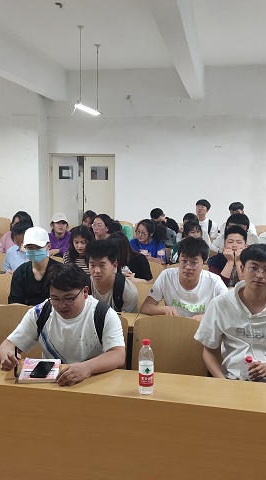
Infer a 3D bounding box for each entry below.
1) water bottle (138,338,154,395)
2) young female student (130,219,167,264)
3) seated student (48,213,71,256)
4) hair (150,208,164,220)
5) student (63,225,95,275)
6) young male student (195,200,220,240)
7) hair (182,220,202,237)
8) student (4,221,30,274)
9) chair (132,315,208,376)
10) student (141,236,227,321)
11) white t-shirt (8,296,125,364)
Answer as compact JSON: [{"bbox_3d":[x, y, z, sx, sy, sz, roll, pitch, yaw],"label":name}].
[{"bbox_3d":[0.057,0.520,1.743,0.065,0.230,0.065,2,9,12],"label":"water bottle"},{"bbox_3d":[0.150,0.392,4.544,0.470,1.220,0.620,4,10,23],"label":"young female student"},{"bbox_3d":[-0.819,0.332,4.772,0.460,1.250,0.620,1,9,4],"label":"seated student"},{"bbox_3d":[0.334,-0.355,6.042,0.210,0.170,0.180,-8,12,-43],"label":"hair"},{"bbox_3d":[-0.481,0.455,3.840,0.450,1.183,0.700,2,9,9],"label":"student"},{"bbox_3d":[0.985,0.084,5.919,0.480,1.294,0.680,5,10,26],"label":"young male student"},{"bbox_3d":[0.615,-0.110,4.471,0.200,0.200,0.220,0,9,-3],"label":"hair"},{"bbox_3d":[-1.065,0.455,3.964,0.480,1.250,0.680,2,9,7],"label":"student"},{"bbox_3d":[0.183,0.867,2.350,0.450,0.820,0.400,2,9,12],"label":"chair"},{"bbox_3d":[0.364,0.616,2.911,0.560,1.280,0.660,2,9,12],"label":"student"},{"bbox_3d":[-0.307,0.554,2.245,0.570,0.540,0.400,2,9,12],"label":"white t-shirt"}]

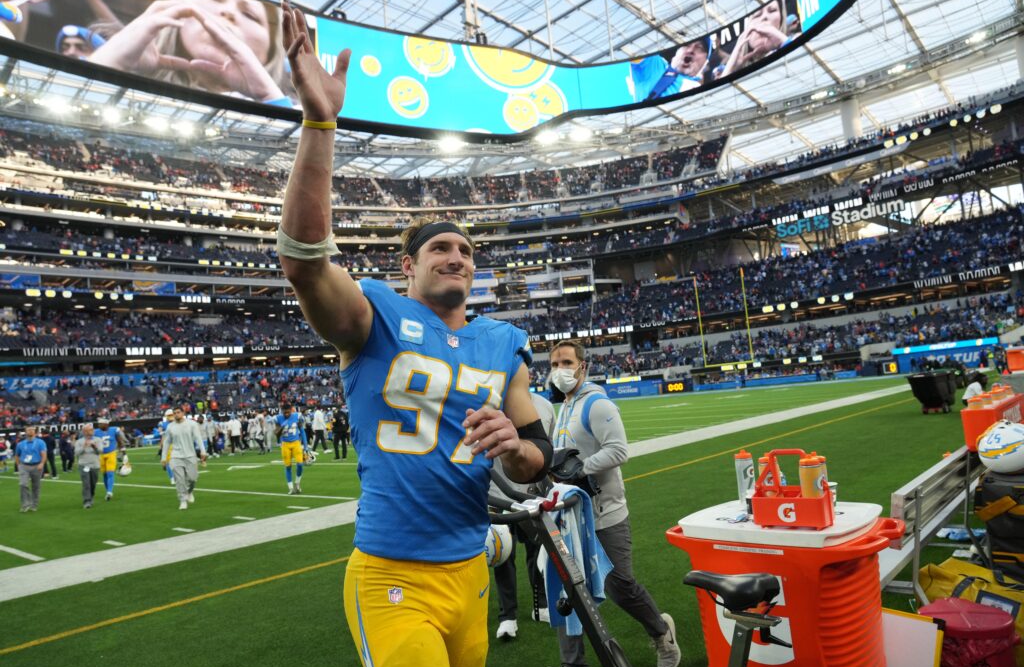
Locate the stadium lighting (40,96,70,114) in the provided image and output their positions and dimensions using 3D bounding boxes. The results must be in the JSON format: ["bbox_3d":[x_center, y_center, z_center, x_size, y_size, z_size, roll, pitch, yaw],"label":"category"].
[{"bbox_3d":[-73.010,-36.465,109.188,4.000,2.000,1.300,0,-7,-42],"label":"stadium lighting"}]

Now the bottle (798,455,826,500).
[{"bbox_3d":[1.134,0.586,2.560,0.084,0.263,0.084,-1,-6,-37],"label":"bottle"}]

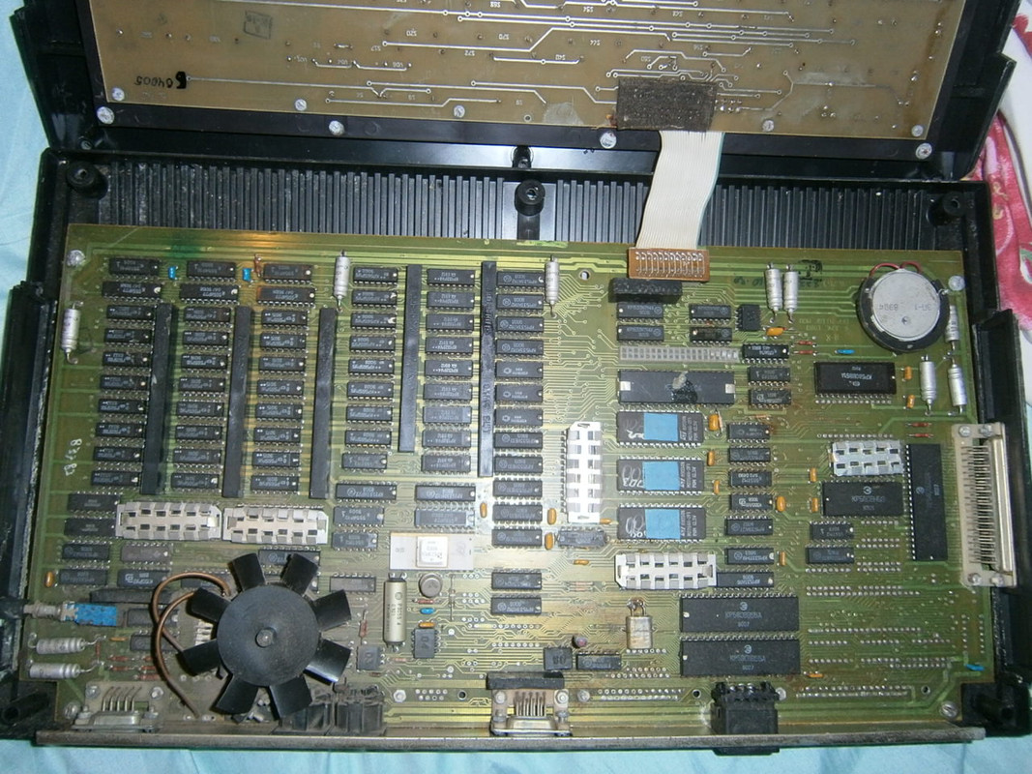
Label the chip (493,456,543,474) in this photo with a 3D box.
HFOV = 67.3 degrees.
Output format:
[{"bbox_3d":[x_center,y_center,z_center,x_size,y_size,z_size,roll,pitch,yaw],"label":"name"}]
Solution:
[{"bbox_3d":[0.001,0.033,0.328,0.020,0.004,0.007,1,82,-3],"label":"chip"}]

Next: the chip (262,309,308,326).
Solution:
[{"bbox_3d":[-0.098,-0.029,0.330,0.019,0.004,0.007,1,81,-3],"label":"chip"}]

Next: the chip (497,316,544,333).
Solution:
[{"bbox_3d":[0.002,-0.027,0.334,0.020,0.004,0.007,1,83,-3],"label":"chip"}]

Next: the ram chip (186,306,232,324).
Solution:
[{"bbox_3d":[-0.130,-0.030,0.328,0.019,0.004,0.007,1,81,-3],"label":"ram chip"}]

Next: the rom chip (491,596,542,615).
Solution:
[{"bbox_3d":[0.000,0.089,0.315,0.021,0.004,0.007,1,81,-3],"label":"rom chip"}]

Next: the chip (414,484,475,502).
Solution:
[{"bbox_3d":[-0.030,0.044,0.323,0.025,0.004,0.007,1,83,-3],"label":"chip"}]

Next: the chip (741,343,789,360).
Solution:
[{"bbox_3d":[0.109,-0.015,0.341,0.020,0.004,0.008,1,82,-3],"label":"chip"}]

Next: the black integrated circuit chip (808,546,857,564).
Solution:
[{"bbox_3d":[0.133,0.071,0.327,0.020,0.004,0.007,1,83,-3],"label":"black integrated circuit chip"}]

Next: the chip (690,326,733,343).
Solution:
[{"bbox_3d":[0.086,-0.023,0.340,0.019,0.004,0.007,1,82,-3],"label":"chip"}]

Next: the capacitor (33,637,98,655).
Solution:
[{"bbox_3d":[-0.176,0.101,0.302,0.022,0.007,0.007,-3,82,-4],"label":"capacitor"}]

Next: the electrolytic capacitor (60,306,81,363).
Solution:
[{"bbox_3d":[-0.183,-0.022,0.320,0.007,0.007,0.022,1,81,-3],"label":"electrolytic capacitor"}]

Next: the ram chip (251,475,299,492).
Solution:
[{"bbox_3d":[-0.098,0.040,0.318,0.020,0.004,0.007,1,81,-3],"label":"ram chip"}]

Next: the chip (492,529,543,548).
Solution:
[{"bbox_3d":[0.001,0.062,0.320,0.021,0.004,0.007,1,81,-3],"label":"chip"}]

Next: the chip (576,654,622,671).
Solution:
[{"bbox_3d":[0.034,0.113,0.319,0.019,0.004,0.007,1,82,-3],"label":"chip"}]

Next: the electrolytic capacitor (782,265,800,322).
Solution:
[{"bbox_3d":[0.121,-0.041,0.340,0.006,0.006,0.025,3,82,-2],"label":"electrolytic capacitor"}]

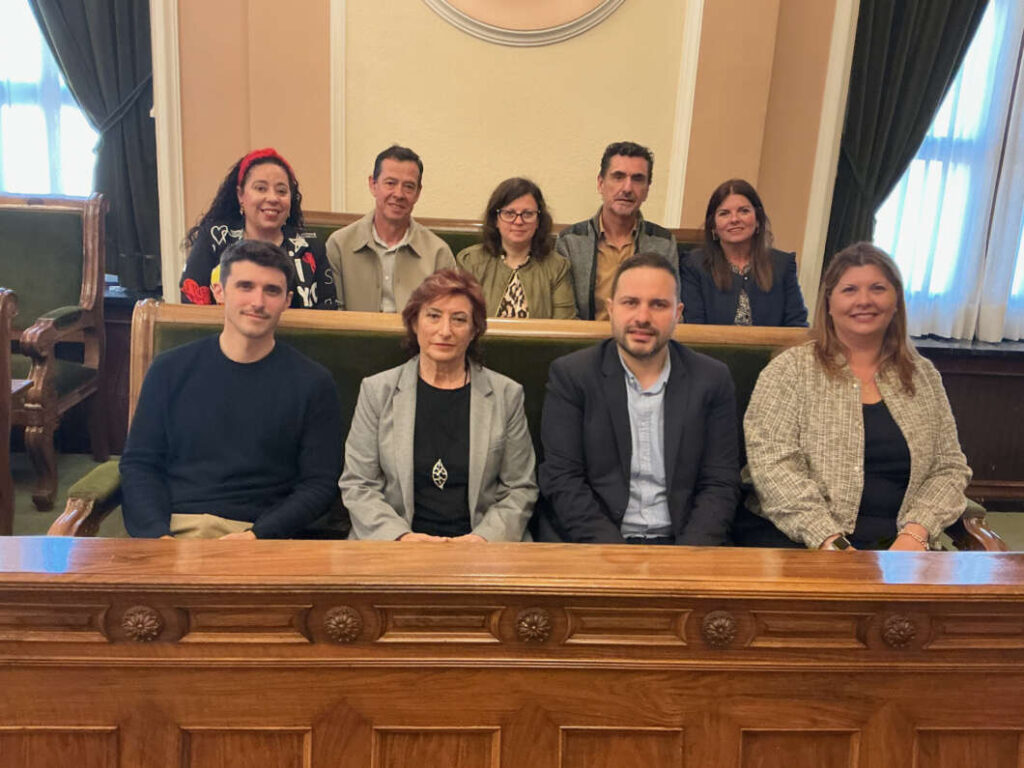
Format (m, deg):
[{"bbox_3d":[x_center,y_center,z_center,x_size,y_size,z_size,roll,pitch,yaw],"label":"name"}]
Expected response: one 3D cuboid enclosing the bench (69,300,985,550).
[{"bbox_3d":[0.062,0.377,2.145,2.160,1.045,0.640,2,14,-4],"label":"bench"}]

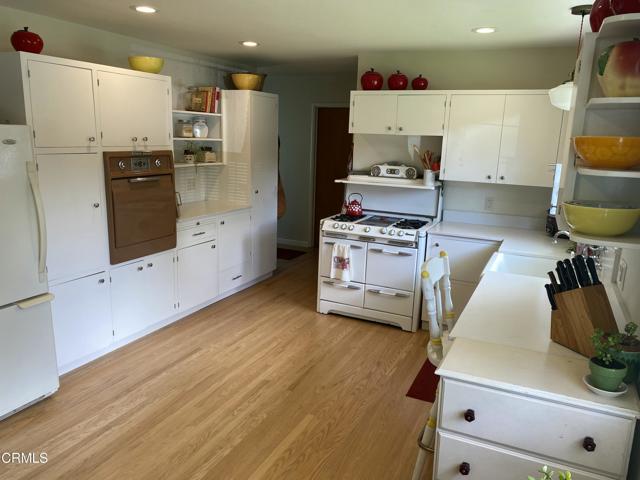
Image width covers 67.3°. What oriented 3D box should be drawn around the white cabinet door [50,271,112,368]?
[{"bbox_3d":[-1.679,0.549,3.392,0.025,0.580,0.455,8,13,25],"label":"white cabinet door"}]

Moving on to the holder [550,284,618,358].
[{"bbox_3d":[1.015,0.307,1.799,0.125,0.240,0.220,-3,13,-21],"label":"holder"}]

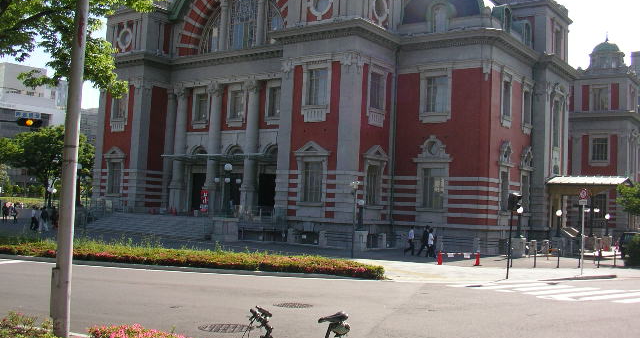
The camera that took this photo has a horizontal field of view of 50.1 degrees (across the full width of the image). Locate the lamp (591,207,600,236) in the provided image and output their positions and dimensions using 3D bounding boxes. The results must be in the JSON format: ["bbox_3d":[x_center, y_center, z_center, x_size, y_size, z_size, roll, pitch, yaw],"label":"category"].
[{"bbox_3d":[21.932,4.183,54.500,0.700,2.250,0.600,0,-5,36],"label":"lamp"}]

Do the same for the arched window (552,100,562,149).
[{"bbox_3d":[18.125,-3.474,52.270,0.350,3.655,1.900,0,-5,36],"label":"arched window"}]

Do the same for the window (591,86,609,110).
[{"bbox_3d":[30.522,-7.705,74.712,1.950,2.850,0.400,0,-5,36],"label":"window"}]

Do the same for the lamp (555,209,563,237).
[{"bbox_3d":[16.632,3.816,47.775,0.420,1.933,0.420,0,-5,36],"label":"lamp"}]

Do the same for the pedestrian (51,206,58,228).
[{"bbox_3d":[-19.950,3.591,51.500,0.450,1.660,0.500,0,-5,36],"label":"pedestrian"}]

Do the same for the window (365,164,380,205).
[{"bbox_3d":[3.695,1.130,46.948,0.200,2.716,1.696,0,-5,36],"label":"window"}]

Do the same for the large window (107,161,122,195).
[{"bbox_3d":[-17.023,0.782,56.621,1.700,2.818,0.300,0,-5,36],"label":"large window"}]

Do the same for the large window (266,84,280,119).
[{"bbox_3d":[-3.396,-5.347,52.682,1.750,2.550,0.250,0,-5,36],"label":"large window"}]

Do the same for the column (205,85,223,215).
[{"bbox_3d":[-8.621,-1.754,55.284,1.040,10.687,1.040,3,-4,0],"label":"column"}]

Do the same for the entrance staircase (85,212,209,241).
[{"bbox_3d":[-11.161,4.105,49.492,13.900,1.350,3.600,0,-5,36],"label":"entrance staircase"}]

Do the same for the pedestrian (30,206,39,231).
[{"bbox_3d":[-18.919,3.297,45.380,0.600,1.645,0.500,2,-4,6],"label":"pedestrian"}]

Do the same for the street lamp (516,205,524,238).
[{"bbox_3d":[12.287,3.263,42.134,0.420,1.907,0.420,0,-5,36],"label":"street lamp"}]

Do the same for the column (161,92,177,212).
[{"bbox_3d":[-12.671,-1.620,57.225,0.900,10.174,0.900,0,-5,36],"label":"column"}]

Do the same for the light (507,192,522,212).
[{"bbox_3d":[7.262,1.251,25.495,0.400,0.740,0.380,0,-5,36],"label":"light"}]

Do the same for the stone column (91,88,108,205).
[{"bbox_3d":[-19.110,-1.853,60.000,1.100,10.293,0.700,0,-5,36],"label":"stone column"}]

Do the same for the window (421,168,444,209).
[{"bbox_3d":[7.469,1.270,45.269,1.682,2.748,0.300,0,-5,36],"label":"window"}]

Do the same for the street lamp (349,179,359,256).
[{"bbox_3d":[1.626,2.393,32.806,0.450,3.759,0.320,3,-4,0],"label":"street lamp"}]

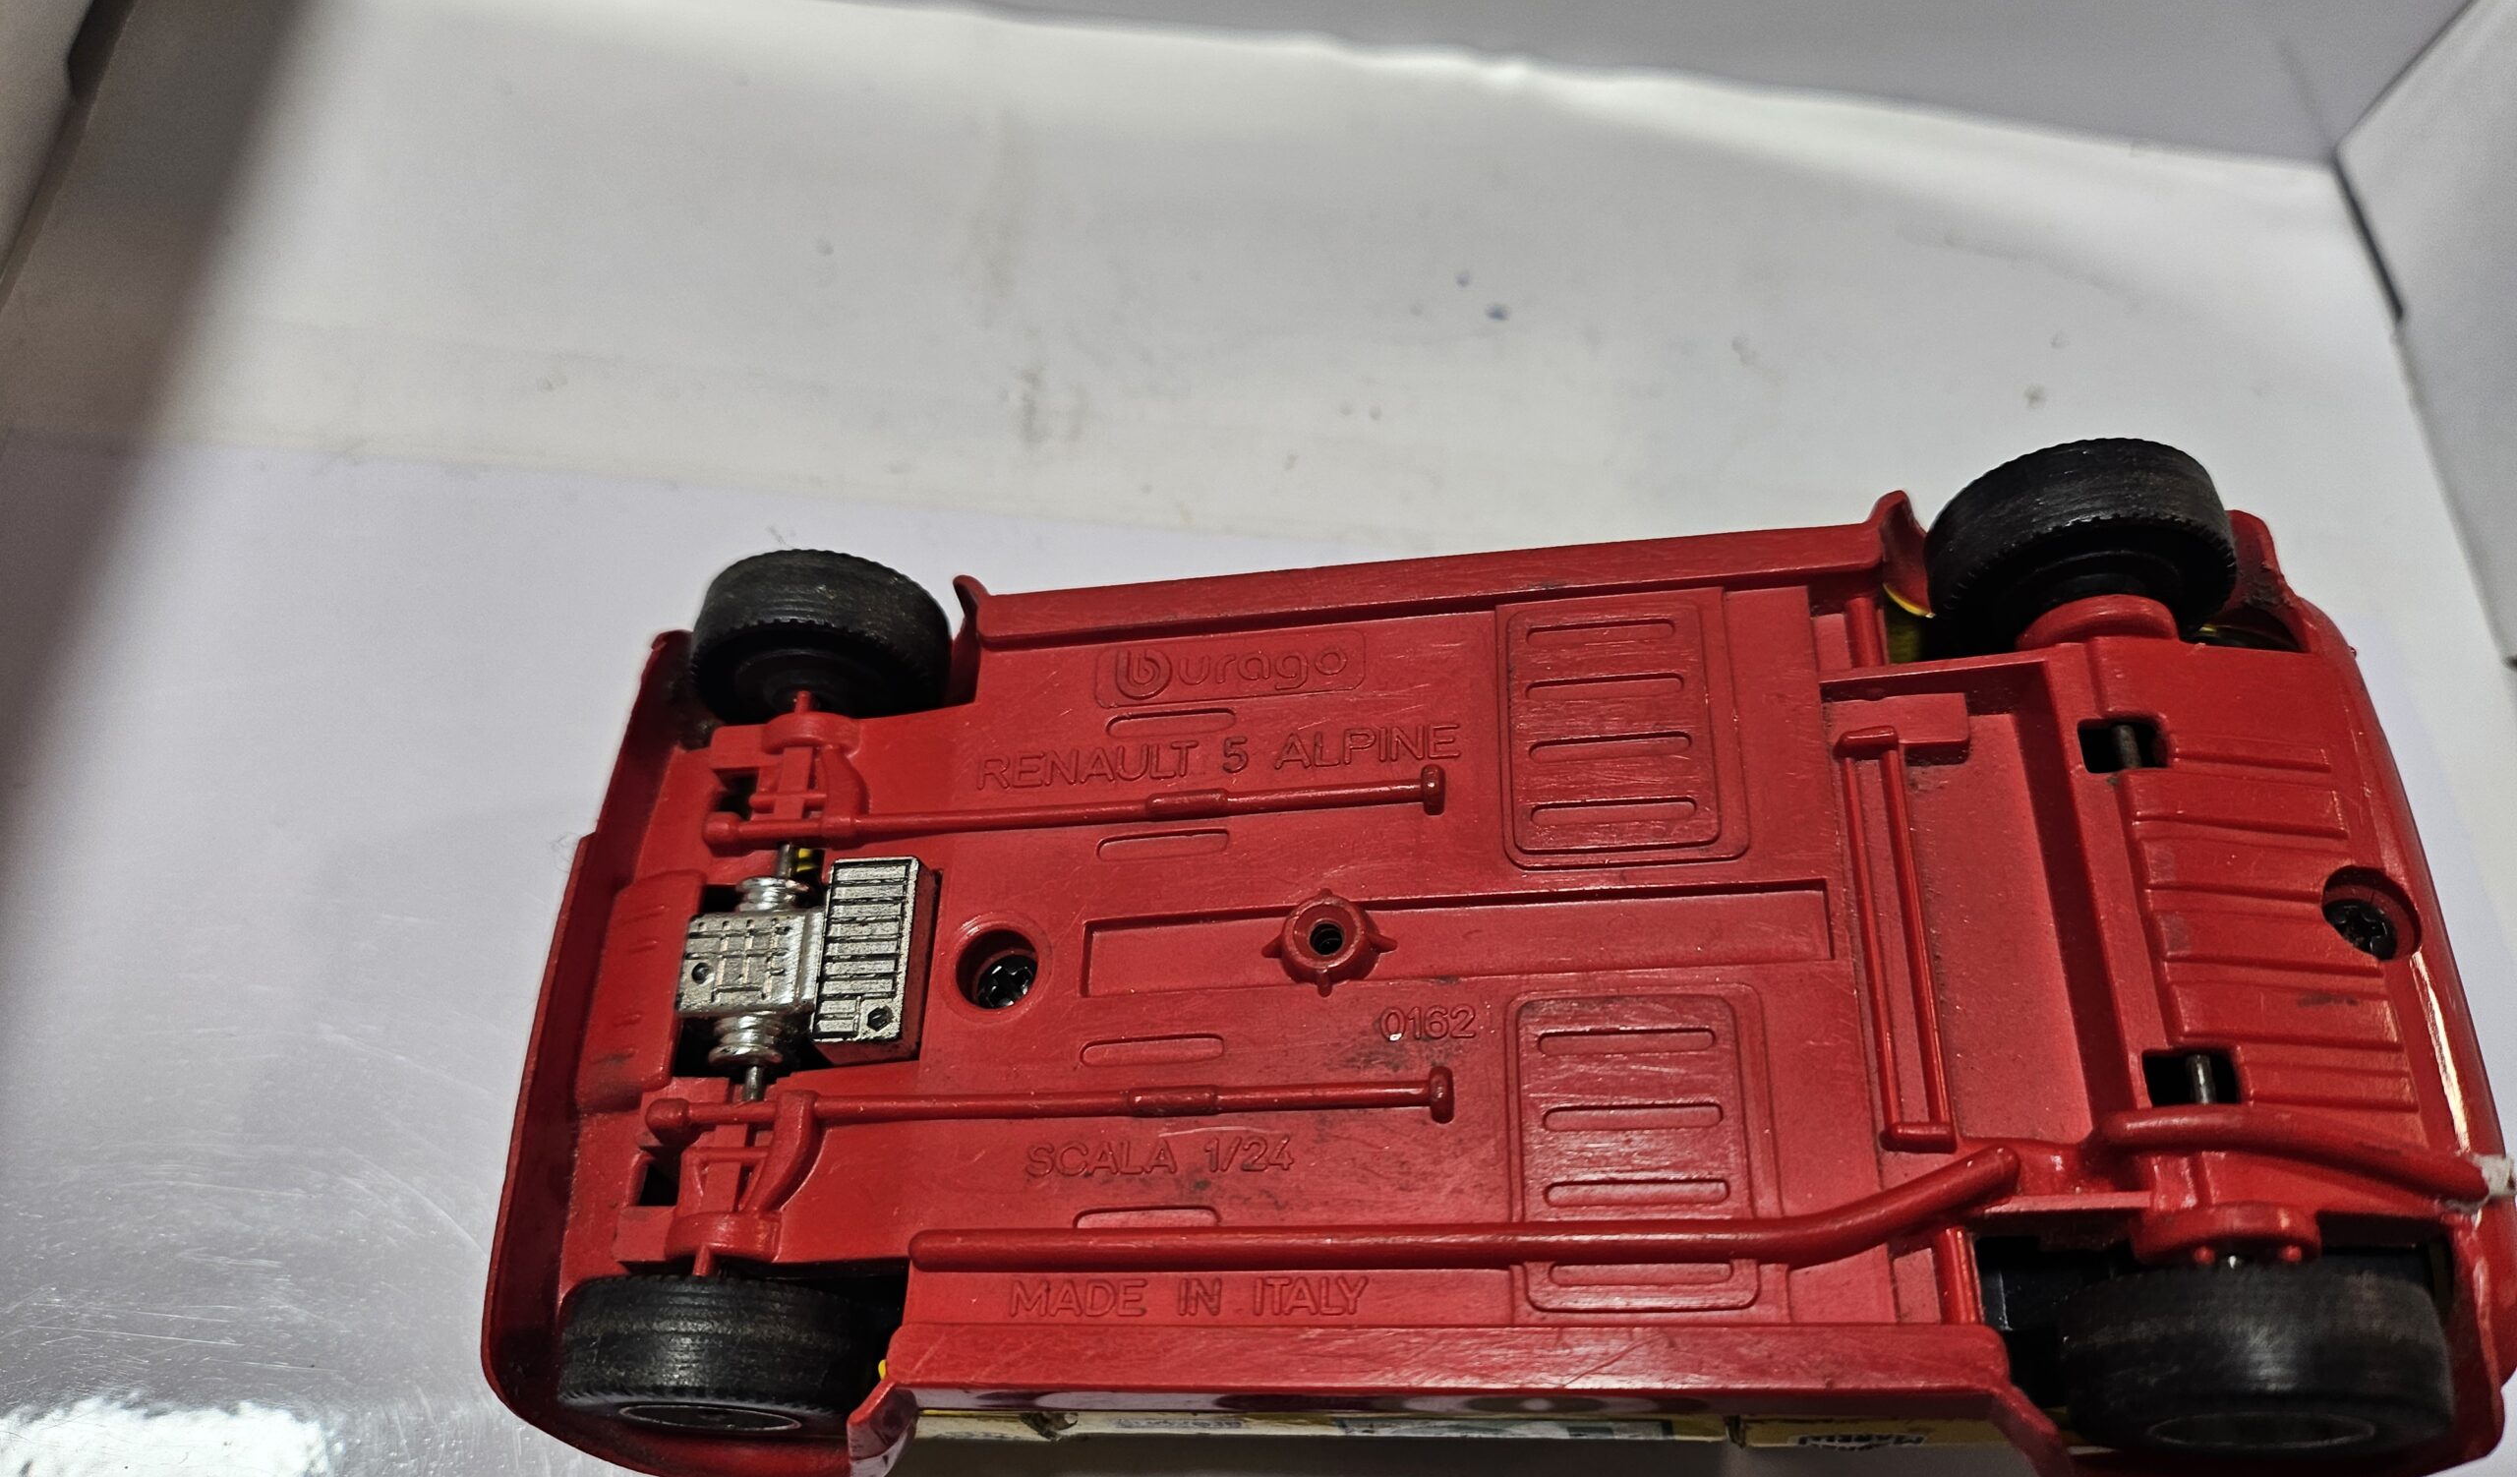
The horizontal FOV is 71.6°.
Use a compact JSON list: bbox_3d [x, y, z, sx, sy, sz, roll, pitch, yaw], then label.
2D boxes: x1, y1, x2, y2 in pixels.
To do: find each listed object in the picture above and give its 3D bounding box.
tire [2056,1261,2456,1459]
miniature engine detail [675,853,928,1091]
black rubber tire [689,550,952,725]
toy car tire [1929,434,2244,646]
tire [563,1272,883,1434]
[{"bbox_3d":[0.061,0.038,0.107,0.021,0.021,0.008,-4,63,10],"label":"tire"},{"bbox_3d":[-0.035,0.017,0.136,0.020,0.007,0.016,-4,63,10],"label":"miniature engine detail"},{"bbox_3d":[-0.037,-0.008,0.151,0.021,0.021,0.008,-6,63,9],"label":"black rubber tire"},{"bbox_3d":[0.062,-0.014,0.133,0.021,0.021,0.008,-4,63,10],"label":"toy car tire"},{"bbox_3d":[-0.039,0.044,0.125,0.021,0.021,0.008,-6,63,9],"label":"tire"}]

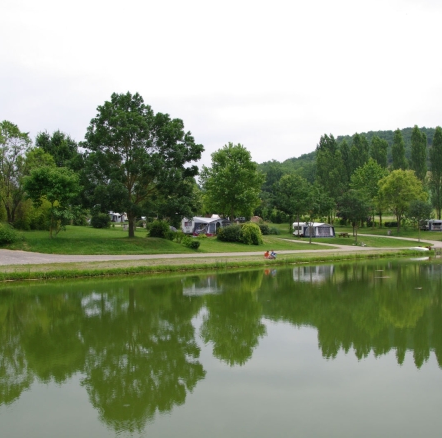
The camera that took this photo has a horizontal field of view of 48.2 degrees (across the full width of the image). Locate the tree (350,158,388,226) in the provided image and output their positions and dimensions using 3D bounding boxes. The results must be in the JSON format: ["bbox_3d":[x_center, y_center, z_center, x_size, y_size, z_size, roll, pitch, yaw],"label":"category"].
[{"bbox_3d":[34.913,-6.036,117.000,8.990,16.570,8.720,0,-2,0],"label":"tree"}]

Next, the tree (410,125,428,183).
[{"bbox_3d":[45.950,-10.820,115.000,4.100,22.330,4.100,0,-2,0],"label":"tree"}]

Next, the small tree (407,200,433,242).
[{"bbox_3d":[35.517,0.445,88.000,4.630,7.480,4.490,0,-2,0],"label":"small tree"}]

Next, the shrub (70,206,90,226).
[{"bbox_3d":[-22.375,-0.397,78.438,3.200,3.170,2.880,0,-2,-16],"label":"shrub"}]

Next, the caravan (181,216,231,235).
[{"bbox_3d":[-2.100,1.060,71.500,4.700,2.600,5.300,-2,-2,40],"label":"caravan"}]

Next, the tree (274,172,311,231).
[{"bbox_3d":[13.163,-2.669,91.000,7.000,11.410,6.790,0,-2,0],"label":"tree"}]

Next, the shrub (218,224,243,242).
[{"bbox_3d":[1.152,1.855,63.243,3.200,2.300,3.040,0,-2,1],"label":"shrub"}]

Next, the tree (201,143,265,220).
[{"bbox_3d":[1.600,-5.040,75.500,9.600,13.290,9.200,0,-2,0],"label":"tree"}]

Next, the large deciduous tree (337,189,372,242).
[{"bbox_3d":[20.028,-0.488,74.158,4.920,8.180,4.680,-1,-2,15],"label":"large deciduous tree"}]

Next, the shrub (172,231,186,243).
[{"bbox_3d":[-4.810,2.010,56.000,1.600,1.420,1.500,0,-2,0],"label":"shrub"}]

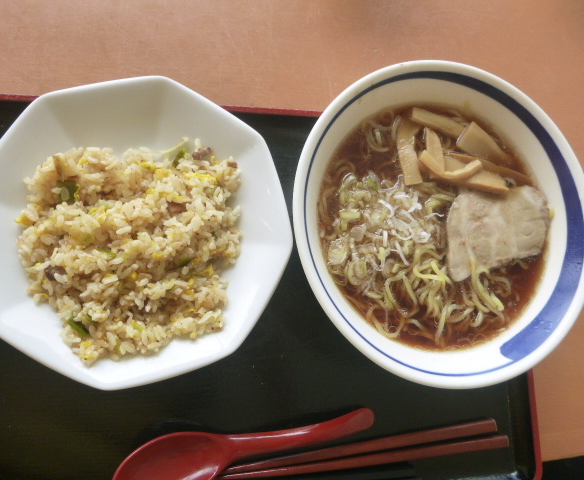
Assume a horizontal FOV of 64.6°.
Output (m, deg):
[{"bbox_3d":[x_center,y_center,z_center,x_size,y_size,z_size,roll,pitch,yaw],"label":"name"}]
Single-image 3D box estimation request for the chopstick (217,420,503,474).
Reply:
[{"bbox_3d":[0.049,0.149,0.329,0.219,0.008,0.008,-4,82,-13],"label":"chopstick"}]

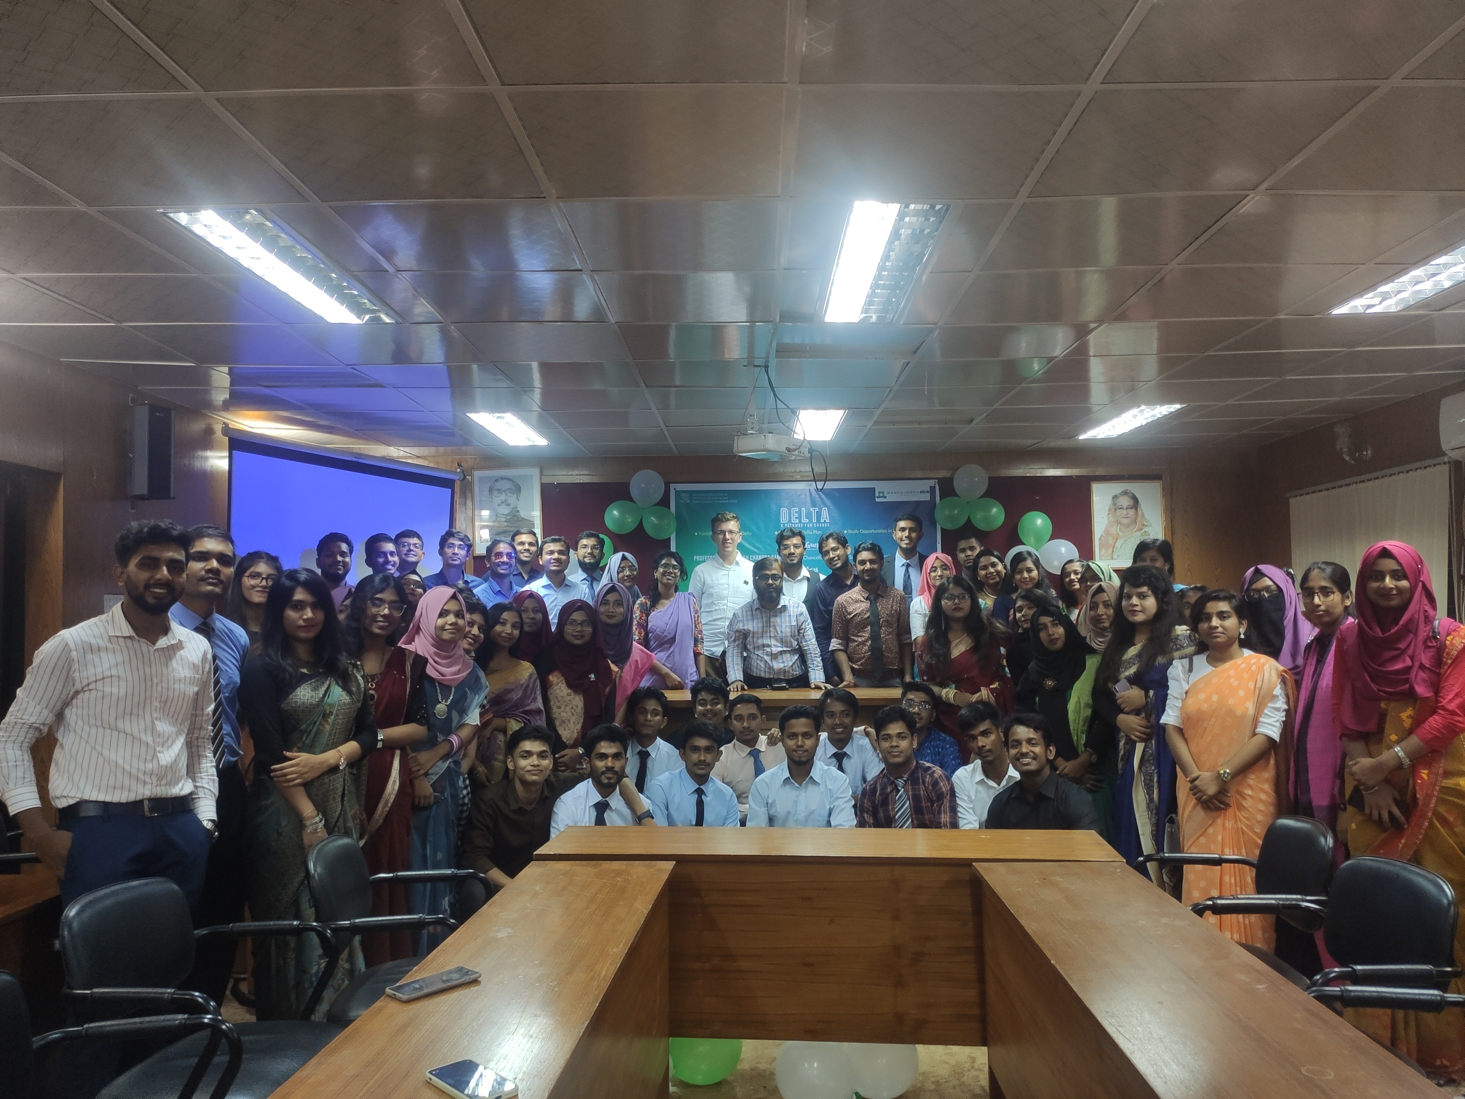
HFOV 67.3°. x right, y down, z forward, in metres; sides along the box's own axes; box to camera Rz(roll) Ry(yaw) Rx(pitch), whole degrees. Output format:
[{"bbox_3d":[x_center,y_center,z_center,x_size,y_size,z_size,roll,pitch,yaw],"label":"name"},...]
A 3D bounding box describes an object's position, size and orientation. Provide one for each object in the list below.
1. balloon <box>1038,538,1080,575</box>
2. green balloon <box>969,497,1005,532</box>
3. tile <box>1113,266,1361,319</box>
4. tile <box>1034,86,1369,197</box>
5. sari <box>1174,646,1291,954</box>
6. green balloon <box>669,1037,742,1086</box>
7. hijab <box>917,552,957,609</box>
[{"bbox_3d":[2.207,0.050,7.431,0.265,0.240,0.240,0,-3,1],"label":"balloon"},{"bbox_3d":[1.696,-0.231,7.330,0.240,0.235,0.235,0,-3,0],"label":"green balloon"},{"bbox_3d":[1.652,-0.858,3.684,0.595,0.015,0.595,0,-3,1],"label":"tile"},{"bbox_3d":[1.030,-0.923,2.497,0.595,0.015,0.595,0,-3,1],"label":"tile"},{"bbox_3d":[2.016,1.041,4.420,0.460,1.260,0.360,-1,-3,22],"label":"sari"},{"bbox_3d":[-0.088,1.543,3.444,0.245,0.250,0.245,0,-3,1],"label":"green balloon"},{"bbox_3d":[1.130,0.179,6.040,0.250,0.340,0.260,0,-3,0],"label":"hijab"}]

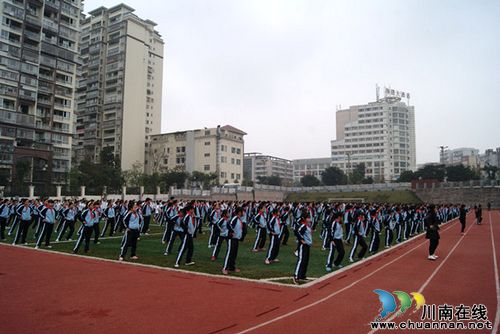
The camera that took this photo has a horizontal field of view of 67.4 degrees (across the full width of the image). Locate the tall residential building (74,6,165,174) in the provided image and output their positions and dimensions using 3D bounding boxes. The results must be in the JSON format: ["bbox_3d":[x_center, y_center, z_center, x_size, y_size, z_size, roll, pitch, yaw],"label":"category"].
[{"bbox_3d":[-52.689,-23.389,149.333,27.000,71.000,23.000,-1,-6,22],"label":"tall residential building"}]

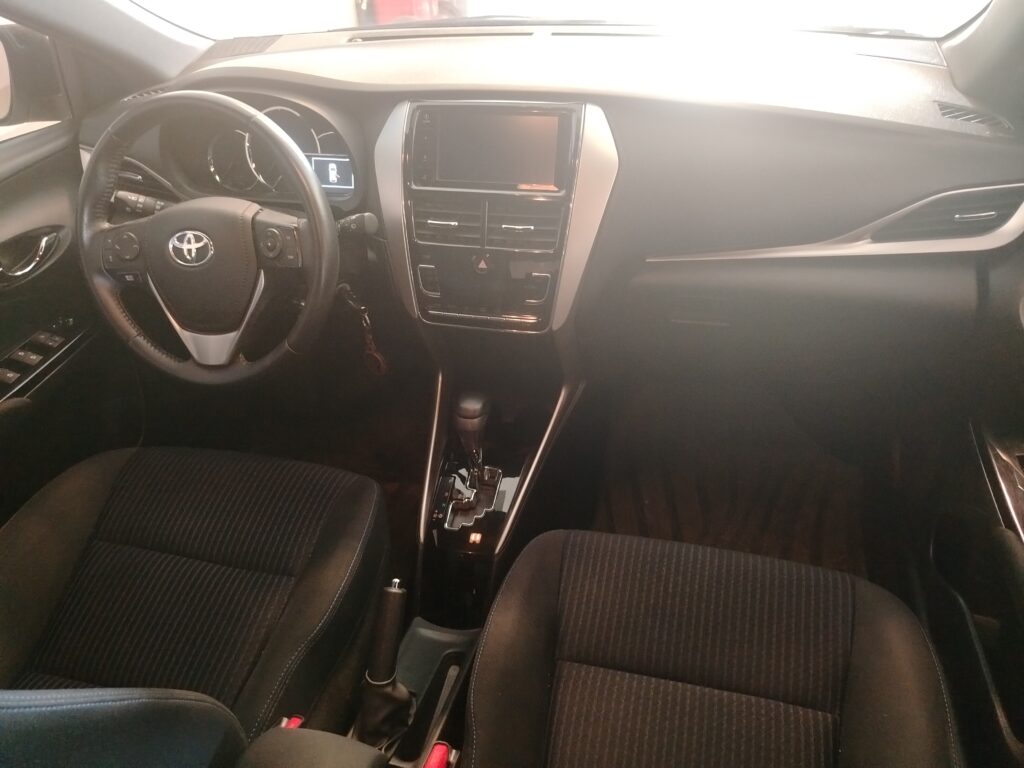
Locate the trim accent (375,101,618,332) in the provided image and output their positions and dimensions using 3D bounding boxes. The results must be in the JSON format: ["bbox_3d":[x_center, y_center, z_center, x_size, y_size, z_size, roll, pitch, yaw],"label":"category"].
[{"bbox_3d":[-0.029,-0.223,0.965,0.333,0.295,0.065,6,13,11],"label":"trim accent"}]

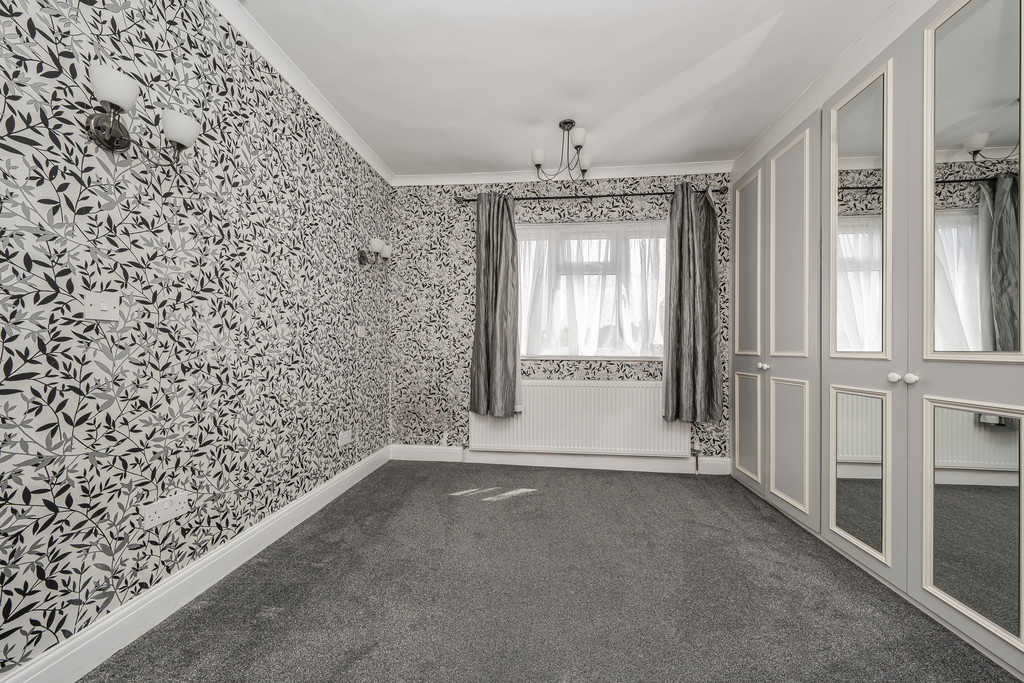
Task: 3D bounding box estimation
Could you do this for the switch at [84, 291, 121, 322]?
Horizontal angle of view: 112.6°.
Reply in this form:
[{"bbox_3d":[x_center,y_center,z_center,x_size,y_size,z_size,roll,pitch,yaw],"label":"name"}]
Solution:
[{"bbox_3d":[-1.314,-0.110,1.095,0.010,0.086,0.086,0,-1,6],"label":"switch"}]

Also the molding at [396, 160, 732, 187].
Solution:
[{"bbox_3d":[0.346,-1.432,2.929,2.899,0.070,0.070,0,-1,6],"label":"molding"}]

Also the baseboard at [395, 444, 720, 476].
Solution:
[{"bbox_3d":[0.326,1.000,2.909,2.879,0.129,0.020,0,-1,6],"label":"baseboard"}]

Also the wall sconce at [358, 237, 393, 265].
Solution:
[{"bbox_3d":[-1.046,-0.655,2.598,0.217,0.172,0.271,0,-1,6],"label":"wall sconce"}]

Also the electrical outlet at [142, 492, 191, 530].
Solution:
[{"bbox_3d":[-1.298,0.636,1.284,0.010,0.086,0.146,0,-1,6],"label":"electrical outlet"}]

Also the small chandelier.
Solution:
[{"bbox_3d":[0.358,-1.287,2.316,0.425,0.375,0.405,0,-1,6],"label":"small chandelier"}]

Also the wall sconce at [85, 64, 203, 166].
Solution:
[{"bbox_3d":[-1.208,-0.684,1.093,0.217,0.172,0.271,0,-1,6],"label":"wall sconce"}]

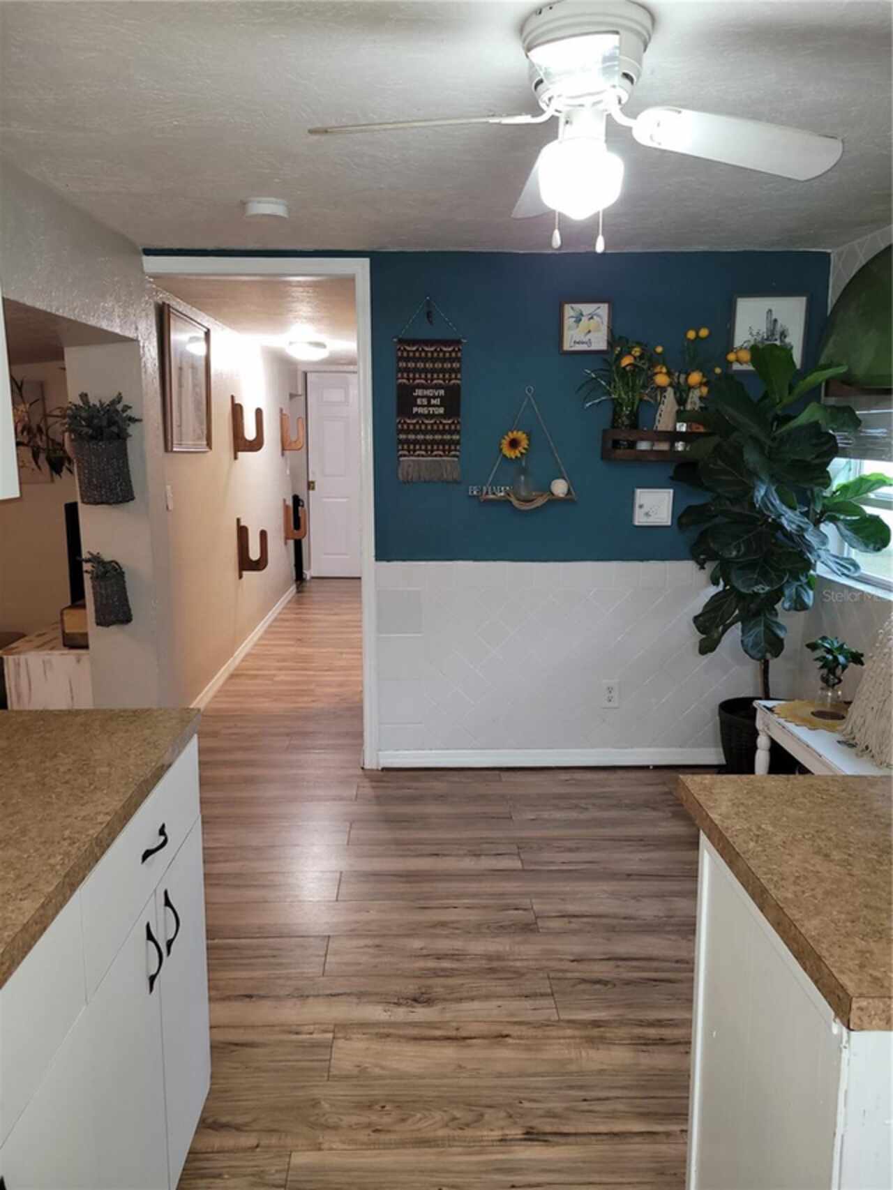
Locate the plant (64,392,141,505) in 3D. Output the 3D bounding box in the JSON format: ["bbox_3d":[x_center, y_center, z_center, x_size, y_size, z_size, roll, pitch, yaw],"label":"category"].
[{"bbox_3d":[-1.335,-0.568,3.469,0.270,0.425,0.170,1,9,6],"label":"plant"}]

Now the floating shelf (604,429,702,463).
[{"bbox_3d":[0.901,-0.618,3.679,0.532,0.135,0.120,0,9,-2],"label":"floating shelf"}]

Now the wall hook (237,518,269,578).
[{"bbox_3d":[-1.266,-0.304,5.873,0.189,0.402,0.070,0,9,-1],"label":"wall hook"}]

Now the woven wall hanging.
[{"bbox_3d":[-0.069,-0.842,3.670,0.287,0.748,0.025,0,9,-2],"label":"woven wall hanging"}]

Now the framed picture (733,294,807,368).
[{"bbox_3d":[1.329,-1.079,3.671,0.305,0.304,0.020,0,9,-2],"label":"framed picture"}]

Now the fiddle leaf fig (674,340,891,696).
[{"bbox_3d":[1.238,-0.250,3.438,0.660,1.370,0.660,0,9,-2],"label":"fiddle leaf fig"}]

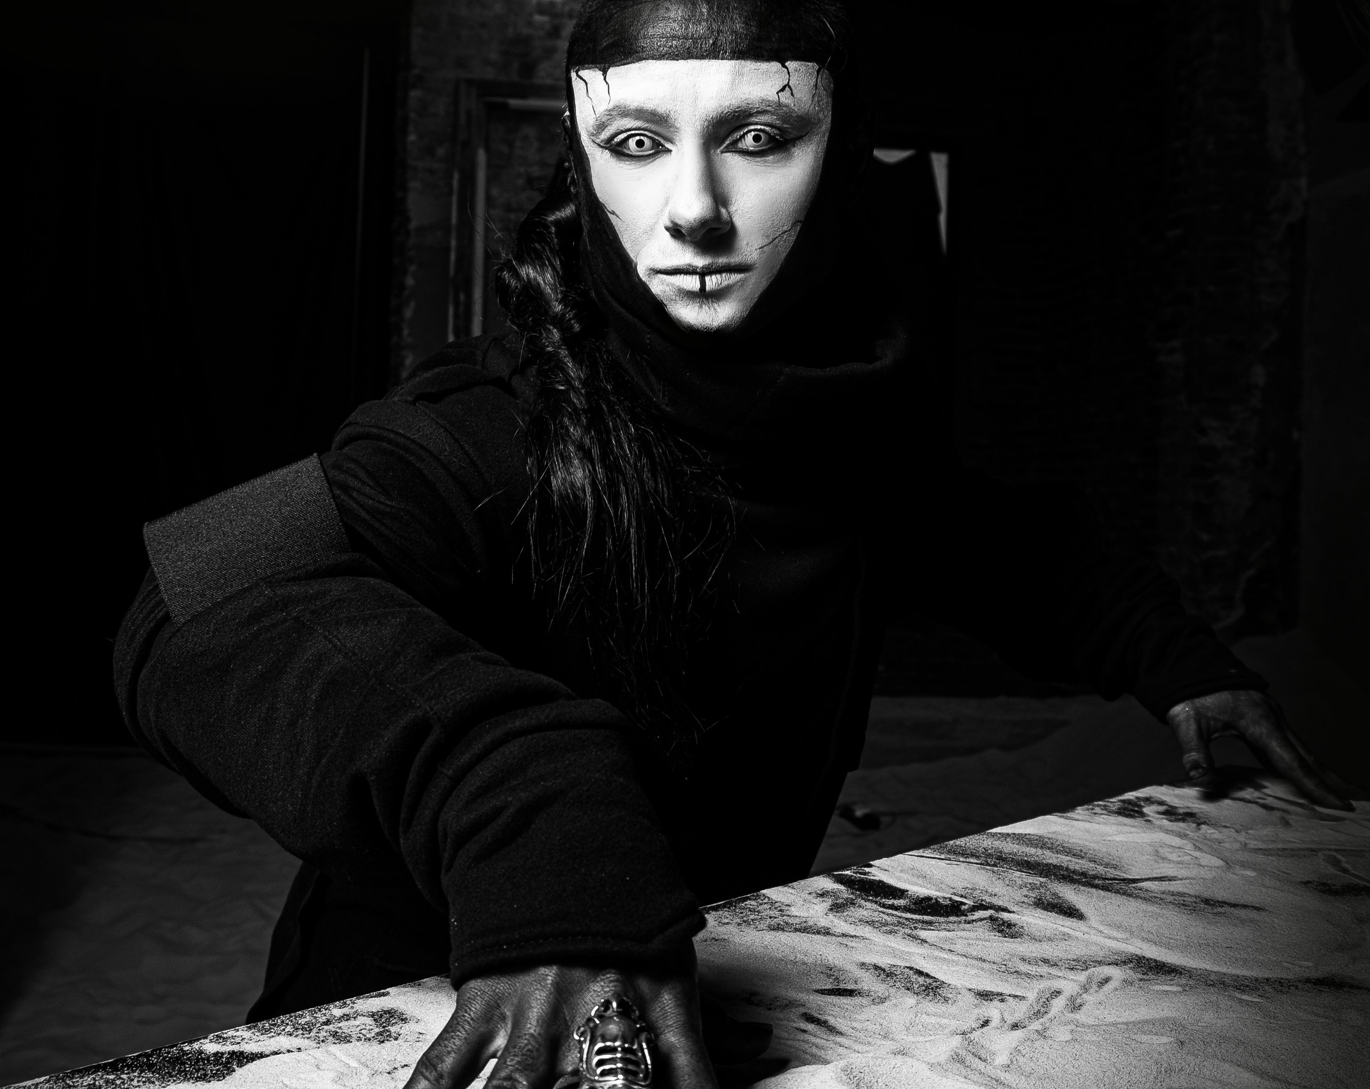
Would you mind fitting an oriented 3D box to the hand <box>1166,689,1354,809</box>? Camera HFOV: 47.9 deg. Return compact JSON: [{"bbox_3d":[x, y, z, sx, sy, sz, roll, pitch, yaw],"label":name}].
[{"bbox_3d":[0.439,0.150,1.162,0.135,0.082,0.095,3,3,41],"label":"hand"}]

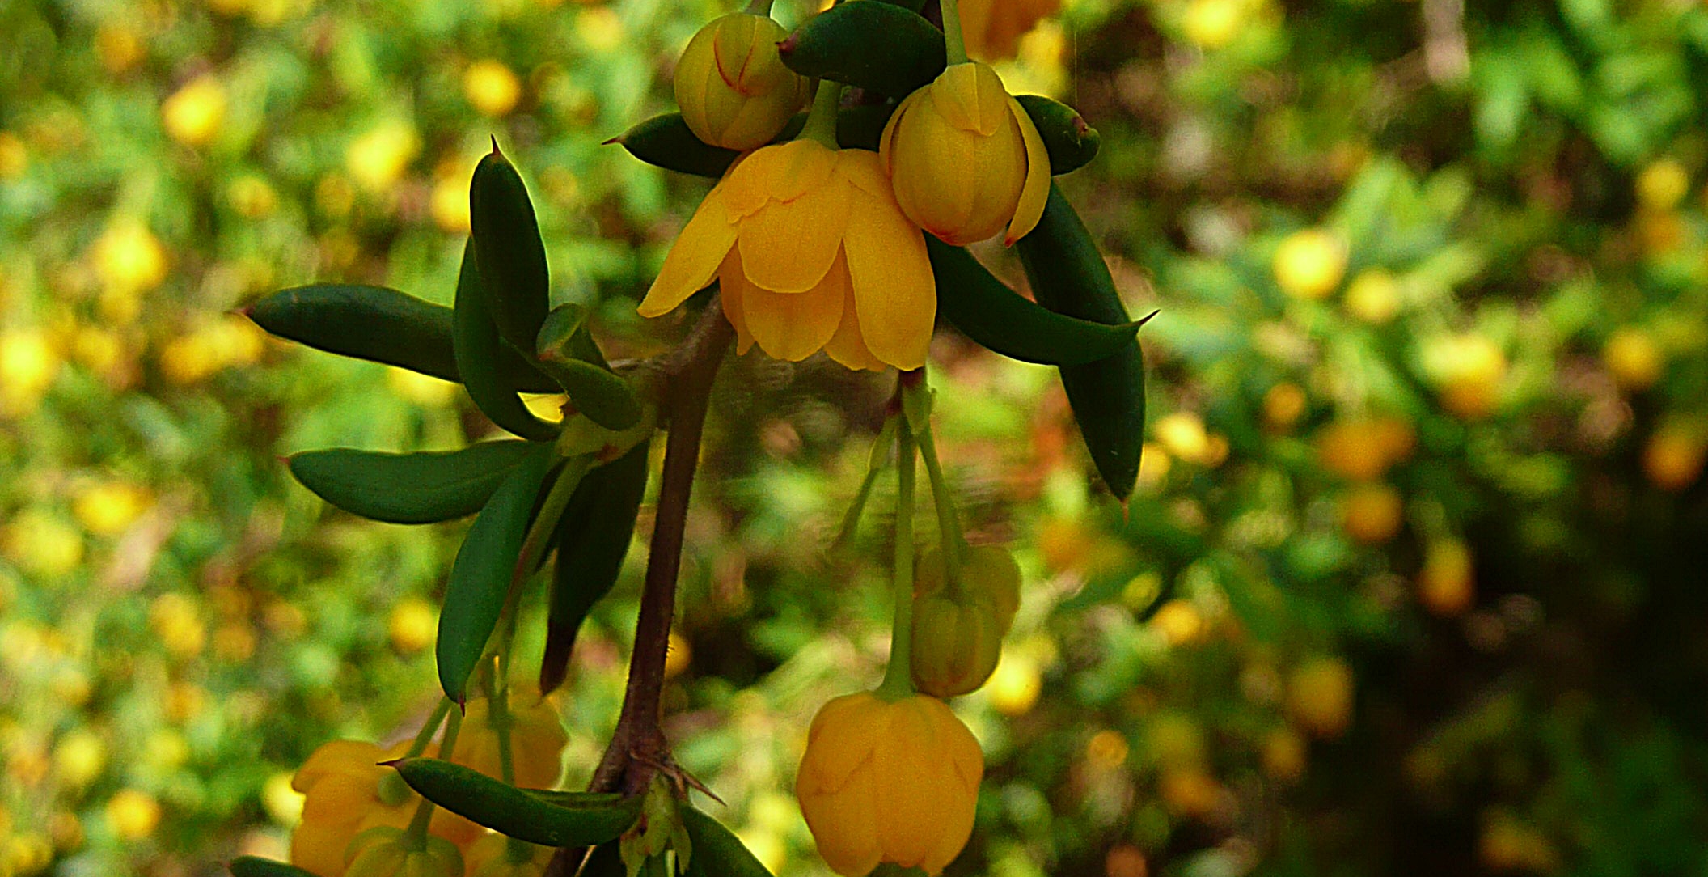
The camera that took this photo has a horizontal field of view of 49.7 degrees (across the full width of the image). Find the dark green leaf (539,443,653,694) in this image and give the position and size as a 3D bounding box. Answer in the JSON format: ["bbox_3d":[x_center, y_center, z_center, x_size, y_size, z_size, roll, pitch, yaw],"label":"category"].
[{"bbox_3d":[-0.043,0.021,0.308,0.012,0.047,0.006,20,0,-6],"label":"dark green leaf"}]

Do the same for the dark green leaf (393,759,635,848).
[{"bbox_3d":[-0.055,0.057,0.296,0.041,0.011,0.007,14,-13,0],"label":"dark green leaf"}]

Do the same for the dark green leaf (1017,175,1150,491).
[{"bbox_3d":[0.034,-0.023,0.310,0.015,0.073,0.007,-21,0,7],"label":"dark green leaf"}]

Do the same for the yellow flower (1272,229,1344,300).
[{"bbox_3d":[0.143,-0.055,0.580,0.022,0.021,0.022,0,18,0],"label":"yellow flower"}]

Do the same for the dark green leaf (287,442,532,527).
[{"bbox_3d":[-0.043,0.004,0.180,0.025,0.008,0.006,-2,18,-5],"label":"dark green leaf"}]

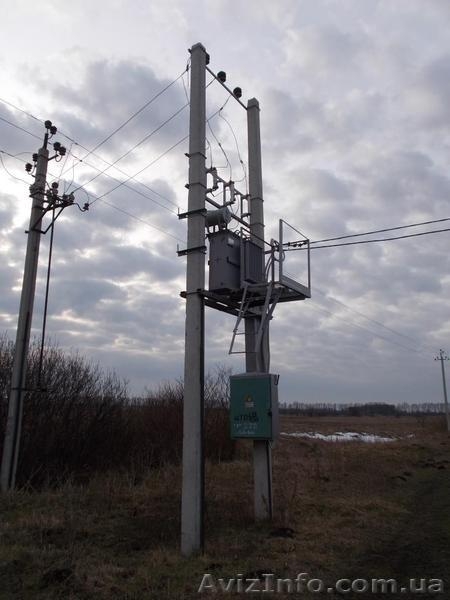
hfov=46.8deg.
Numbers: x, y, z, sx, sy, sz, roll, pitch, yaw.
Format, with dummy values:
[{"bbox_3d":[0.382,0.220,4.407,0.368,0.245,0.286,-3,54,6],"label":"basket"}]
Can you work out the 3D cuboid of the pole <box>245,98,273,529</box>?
[{"bbox_3d":[0.555,-0.118,8.706,0.220,7.094,0.175,-8,-14,30],"label":"pole"}]

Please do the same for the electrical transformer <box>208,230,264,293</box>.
[{"bbox_3d":[0.119,-0.470,7.832,0.700,0.900,1.000,-7,-14,30],"label":"electrical transformer"}]

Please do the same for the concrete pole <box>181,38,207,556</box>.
[{"bbox_3d":[-0.397,-0.353,7.122,0.220,7.094,0.175,-7,-14,30],"label":"concrete pole"}]

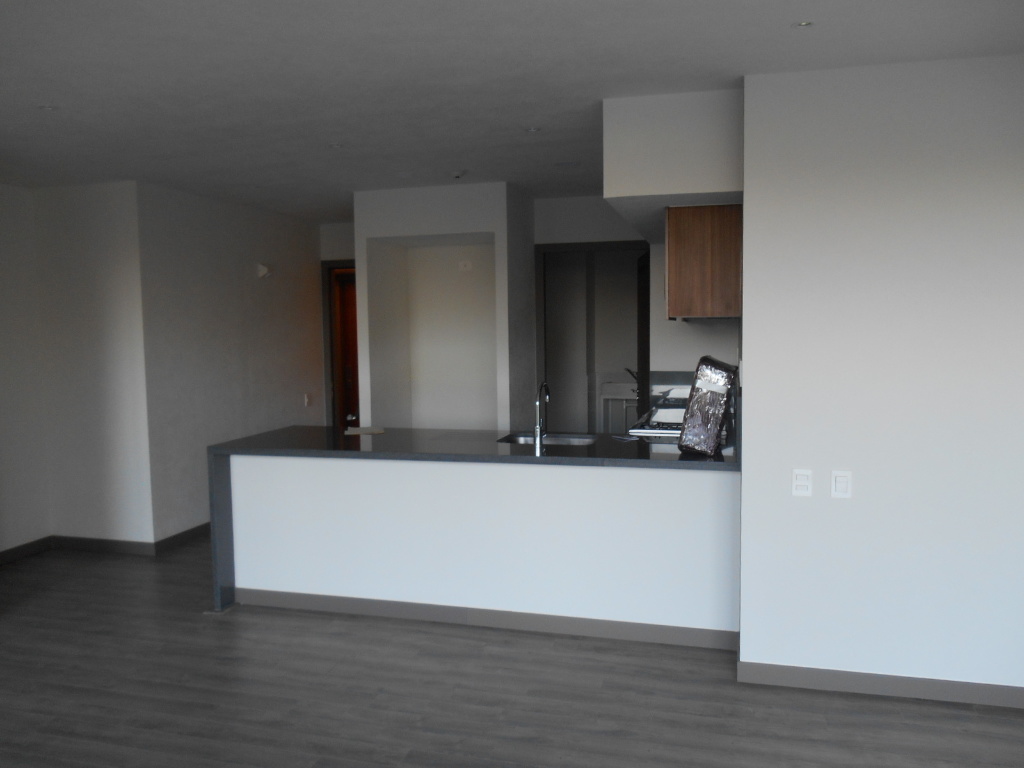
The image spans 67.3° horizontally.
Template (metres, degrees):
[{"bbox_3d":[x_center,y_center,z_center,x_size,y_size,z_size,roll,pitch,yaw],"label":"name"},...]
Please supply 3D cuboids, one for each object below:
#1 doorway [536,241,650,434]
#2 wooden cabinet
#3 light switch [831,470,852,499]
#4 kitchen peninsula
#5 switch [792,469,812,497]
[{"bbox_3d":[0.692,-0.025,6.312,0.958,2.236,0.144,0,5,15],"label":"doorway"},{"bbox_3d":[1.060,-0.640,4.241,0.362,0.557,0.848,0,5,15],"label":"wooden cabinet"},{"bbox_3d":[1.382,0.423,3.221,0.076,0.113,0.010,0,5,15],"label":"light switch"},{"bbox_3d":[-0.202,0.793,4.350,2.837,0.941,0.851,0,5,15],"label":"kitchen peninsula"},{"bbox_3d":[1.210,0.414,3.205,0.078,0.113,0.011,0,5,15],"label":"switch"}]

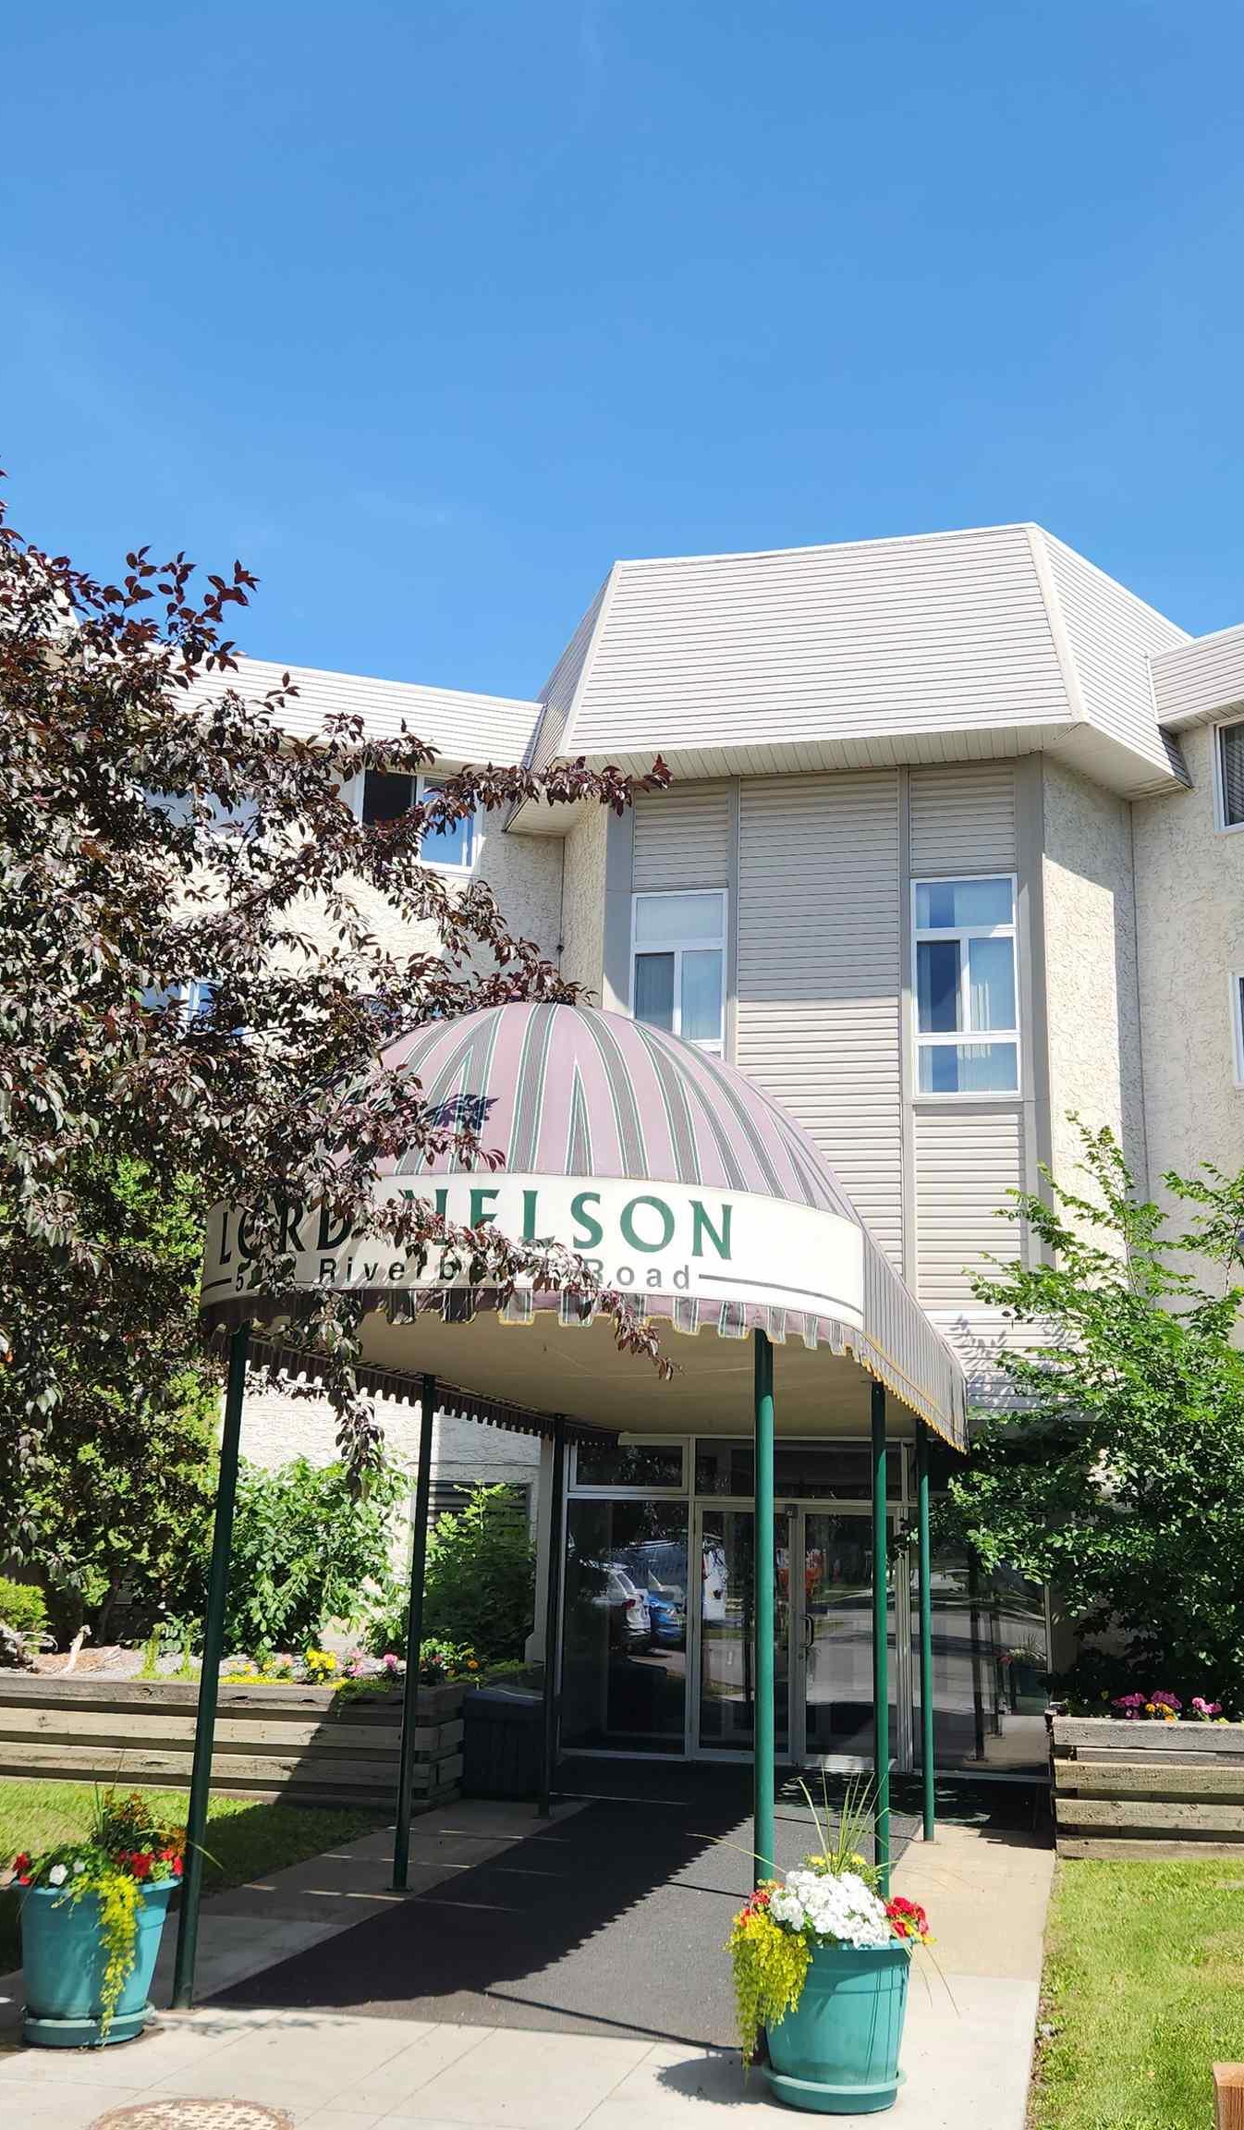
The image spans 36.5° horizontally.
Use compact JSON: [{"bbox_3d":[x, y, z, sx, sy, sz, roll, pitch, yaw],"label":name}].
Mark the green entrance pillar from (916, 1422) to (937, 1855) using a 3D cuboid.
[{"bbox_3d":[2.069,3.817,12.871,0.070,2.759,0.070,-2,-15,13],"label":"green entrance pillar"}]

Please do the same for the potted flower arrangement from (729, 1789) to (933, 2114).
[{"bbox_3d":[0.749,3.083,6.656,0.680,1.000,0.640,-2,-15,13],"label":"potted flower arrangement"}]

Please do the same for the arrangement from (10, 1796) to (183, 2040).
[{"bbox_3d":[-1.983,3.230,7.217,0.620,0.860,0.600,-2,-15,13],"label":"arrangement"}]

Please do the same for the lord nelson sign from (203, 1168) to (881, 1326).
[{"bbox_3d":[-0.528,0.798,8.008,2.950,0.460,1.050,-2,-15,13],"label":"lord nelson sign"}]

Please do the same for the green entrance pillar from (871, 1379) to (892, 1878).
[{"bbox_3d":[1.386,3.061,10.073,0.070,2.785,0.070,-2,-15,13],"label":"green entrance pillar"}]

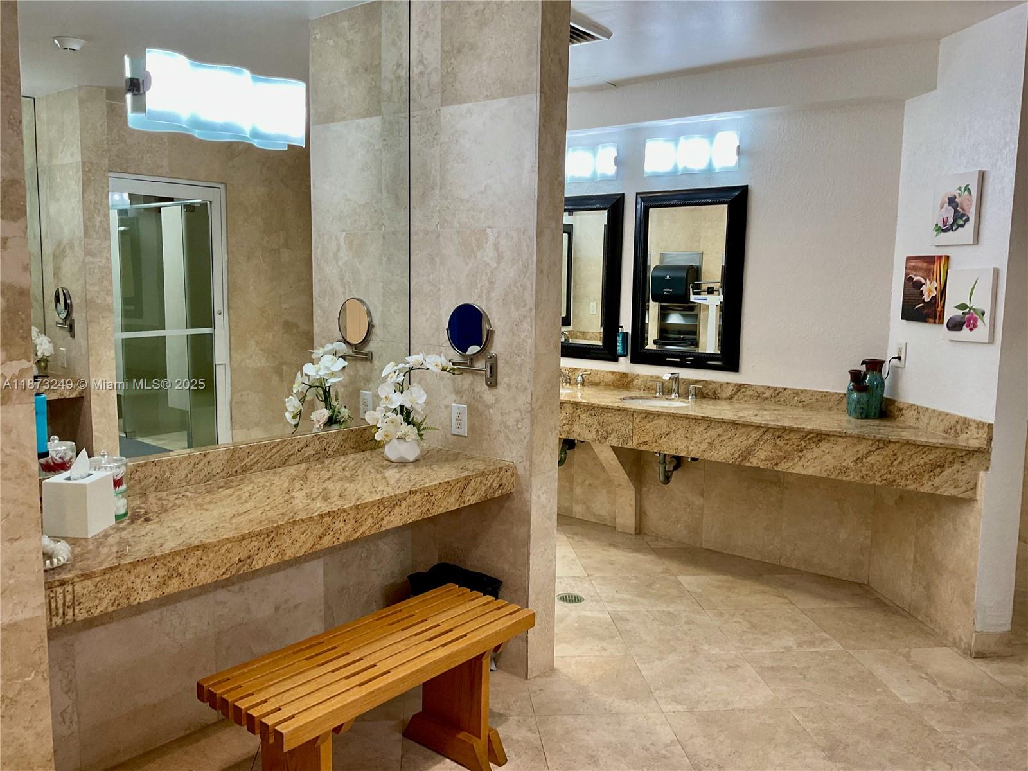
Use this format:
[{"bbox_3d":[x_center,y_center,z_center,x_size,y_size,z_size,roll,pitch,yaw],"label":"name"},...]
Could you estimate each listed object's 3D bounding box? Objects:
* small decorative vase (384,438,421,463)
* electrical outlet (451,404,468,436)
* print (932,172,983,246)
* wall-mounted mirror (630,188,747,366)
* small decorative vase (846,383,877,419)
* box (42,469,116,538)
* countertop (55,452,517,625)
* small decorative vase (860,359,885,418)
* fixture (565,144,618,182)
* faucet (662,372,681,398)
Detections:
[{"bbox_3d":[-0.419,0.234,3.241,0.140,0.092,0.140,0,7,-7],"label":"small decorative vase"},{"bbox_3d":[-0.211,0.137,3.373,0.080,0.123,0.008,7,9,39],"label":"electrical outlet"},{"bbox_3d":[1.865,-0.743,3.632,0.022,0.295,0.295,0,7,-6],"label":"print"},{"bbox_3d":[0.964,-0.594,4.833,0.693,0.992,0.040,7,9,39],"label":"wall-mounted mirror"},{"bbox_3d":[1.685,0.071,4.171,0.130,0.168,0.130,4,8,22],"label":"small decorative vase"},{"bbox_3d":[-1.155,0.315,2.288,0.120,0.144,0.130,1,7,3],"label":"box"},{"bbox_3d":[-0.747,0.394,2.744,0.577,0.112,1.699,7,9,39],"label":"countertop"},{"bbox_3d":[1.742,0.015,4.178,0.120,0.283,0.100,4,8,23],"label":"small decorative vase"},{"bbox_3d":[0.405,-1.321,5.164,0.565,0.205,0.110,7,9,39],"label":"fixture"},{"bbox_3d":[0.870,0.003,4.742,0.046,0.137,0.125,7,9,39],"label":"faucet"}]

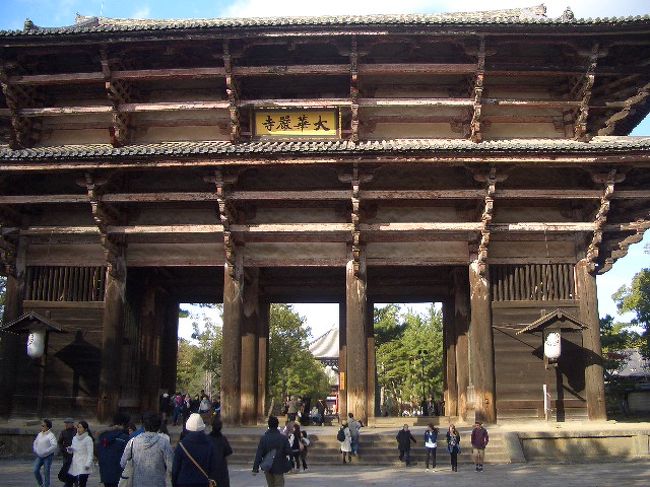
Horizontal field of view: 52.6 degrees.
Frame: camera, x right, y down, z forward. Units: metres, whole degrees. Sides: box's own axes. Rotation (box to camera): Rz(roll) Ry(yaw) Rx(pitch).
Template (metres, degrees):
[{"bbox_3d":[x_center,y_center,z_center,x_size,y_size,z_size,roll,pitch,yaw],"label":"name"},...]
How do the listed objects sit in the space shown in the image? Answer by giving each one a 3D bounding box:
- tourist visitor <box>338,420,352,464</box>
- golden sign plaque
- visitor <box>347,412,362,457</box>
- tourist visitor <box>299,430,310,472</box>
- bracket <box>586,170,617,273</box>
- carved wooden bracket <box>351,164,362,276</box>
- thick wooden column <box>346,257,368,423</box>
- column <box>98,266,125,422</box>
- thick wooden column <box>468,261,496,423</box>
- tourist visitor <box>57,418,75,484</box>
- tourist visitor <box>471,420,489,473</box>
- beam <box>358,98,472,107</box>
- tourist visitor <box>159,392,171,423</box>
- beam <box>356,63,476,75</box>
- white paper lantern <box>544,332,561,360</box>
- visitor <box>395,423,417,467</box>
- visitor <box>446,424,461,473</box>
[{"bbox_3d":[0.771,7.481,24.700,0.480,1.580,0.470,12,-18,-39],"label":"tourist visitor"},{"bbox_3d":[-1.397,-5.930,32.200,4.250,1.500,0.250,0,-8,2],"label":"golden sign plaque"},{"bbox_3d":[1.136,7.355,25.300,0.500,1.650,0.480,-13,-19,43],"label":"visitor"},{"bbox_3d":[-0.731,7.587,24.000,0.420,1.460,0.440,7,-14,-29],"label":"tourist visitor"},{"bbox_3d":[12.657,-0.892,30.034,0.500,3.900,4.250,0,-15,2],"label":"bracket"},{"bbox_3d":[1.471,-0.921,30.410,0.500,4.400,4.400,0,-14,2],"label":"carved wooden bracket"},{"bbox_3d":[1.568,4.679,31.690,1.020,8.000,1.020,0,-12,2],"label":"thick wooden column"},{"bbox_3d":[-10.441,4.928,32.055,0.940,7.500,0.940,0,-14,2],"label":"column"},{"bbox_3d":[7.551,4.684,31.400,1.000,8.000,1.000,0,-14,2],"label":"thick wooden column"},{"bbox_3d":[-6.217,5.074,15.800,0.400,1.700,0.520,8,-16,-29],"label":"tourist visitor"},{"bbox_3d":[5.332,6.993,22.600,0.600,1.680,0.360,-1,-14,5],"label":"tourist visitor"},{"bbox_3d":[4.477,-6.975,32.503,5.750,0.340,0.320,0,-12,2],"label":"beam"},{"bbox_3d":[-8.917,9.139,36.500,0.500,1.630,0.360,0,-14,2],"label":"tourist visitor"},{"bbox_3d":[4.421,-8.340,31.400,5.700,0.450,0.320,0,-14,2],"label":"beam"},{"bbox_3d":[10.331,4.655,29.835,0.750,1.200,0.750,0,-14,2],"label":"white paper lantern"},{"bbox_3d":[3.101,7.686,25.000,0.660,1.600,0.420,-1,-12,3],"label":"visitor"},{"bbox_3d":[4.577,7.301,23.400,0.480,1.640,0.360,-1,-14,6],"label":"visitor"}]

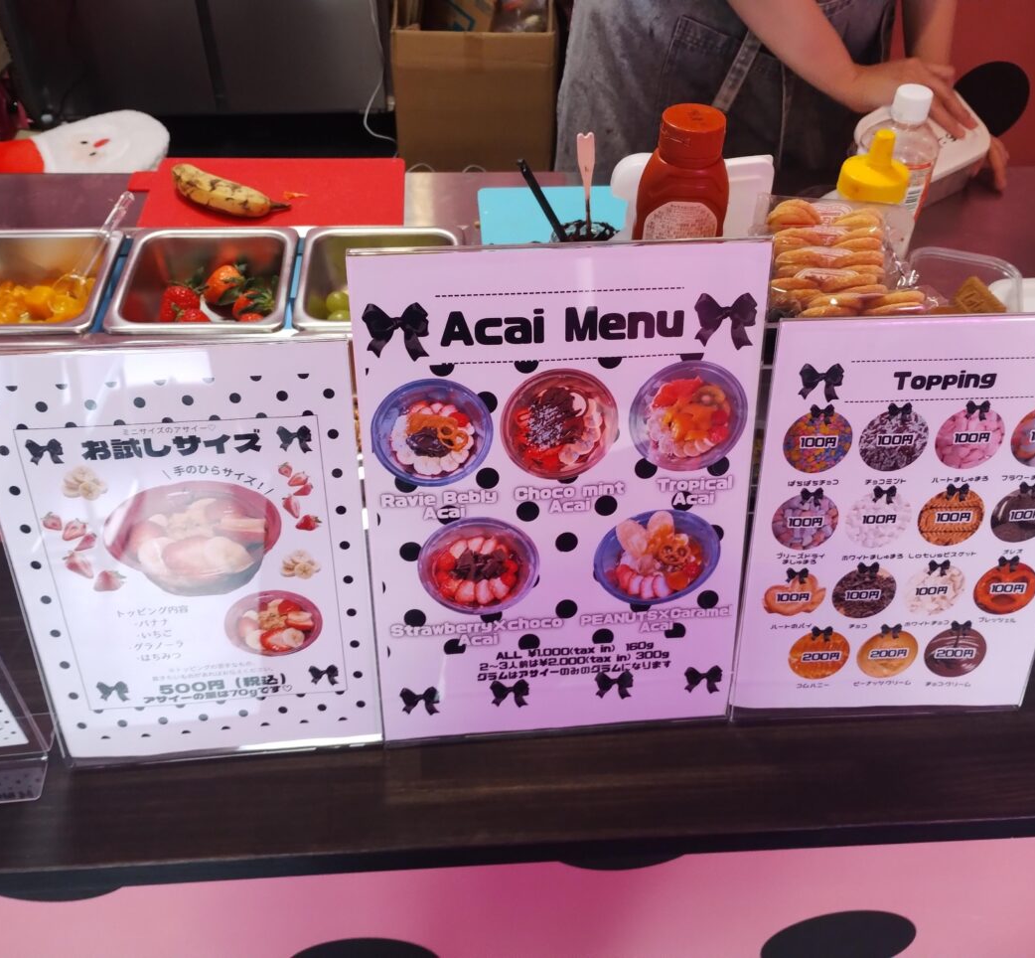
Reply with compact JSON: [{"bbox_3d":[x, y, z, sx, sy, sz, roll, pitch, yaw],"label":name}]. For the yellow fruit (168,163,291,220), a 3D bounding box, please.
[{"bbox_3d":[-0.309,-0.303,1.092,0.150,0.035,0.043,21,47,19],"label":"yellow fruit"}]

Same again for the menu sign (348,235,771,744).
[{"bbox_3d":[0.024,0.020,0.564,0.212,0.283,0.092,-3,44,-5],"label":"menu sign"}]

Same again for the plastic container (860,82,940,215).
[{"bbox_3d":[0.355,-0.277,0.987,0.070,0.189,0.070,-2,44,-4],"label":"plastic container"}]

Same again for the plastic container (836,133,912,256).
[{"bbox_3d":[0.309,-0.225,0.933,0.059,0.186,0.059,-2,44,-4],"label":"plastic container"}]

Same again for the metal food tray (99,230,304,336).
[{"bbox_3d":[-0.291,-0.151,0.994,0.161,0.100,0.176,-1,44,-3],"label":"metal food tray"}]

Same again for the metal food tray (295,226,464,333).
[{"bbox_3d":[-0.126,-0.154,1.001,0.161,0.100,0.176,-1,44,-3],"label":"metal food tray"}]

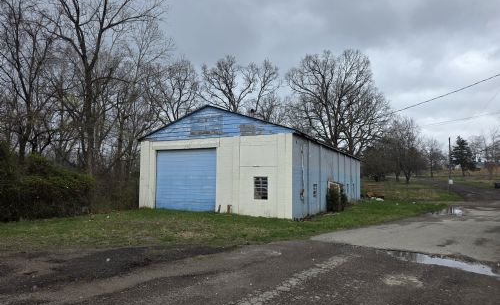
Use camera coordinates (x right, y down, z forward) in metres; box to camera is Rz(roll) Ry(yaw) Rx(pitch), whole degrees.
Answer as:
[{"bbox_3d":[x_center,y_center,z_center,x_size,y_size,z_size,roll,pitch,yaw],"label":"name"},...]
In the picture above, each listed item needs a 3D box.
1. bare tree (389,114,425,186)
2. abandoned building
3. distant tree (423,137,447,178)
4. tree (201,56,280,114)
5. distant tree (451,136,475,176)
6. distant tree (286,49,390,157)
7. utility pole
[{"bbox_3d":[29.679,-0.569,63.000,6.900,12.896,6.600,-2,-5,25],"label":"bare tree"},{"bbox_3d":[2.713,1.321,28.812,10.209,6.049,22.991,-2,-5,26],"label":"abandoned building"},{"bbox_3d":[49.985,1.355,90.000,5.600,10.837,5.400,-2,-6,29],"label":"distant tree"},{"bbox_3d":[-1.315,-4.293,46.000,11.000,18.278,10.000,1,-5,-2],"label":"tree"},{"bbox_3d":[57.571,0.813,90.000,6.500,10.837,6.300,-2,-6,33],"label":"distant tree"},{"bbox_3d":[12.787,-4.913,48.000,15.000,19.940,13.500,-1,-5,15],"label":"distant tree"},{"bbox_3d":[30.781,1.842,51.000,0.400,8.904,0.350,-2,-6,31],"label":"utility pole"}]

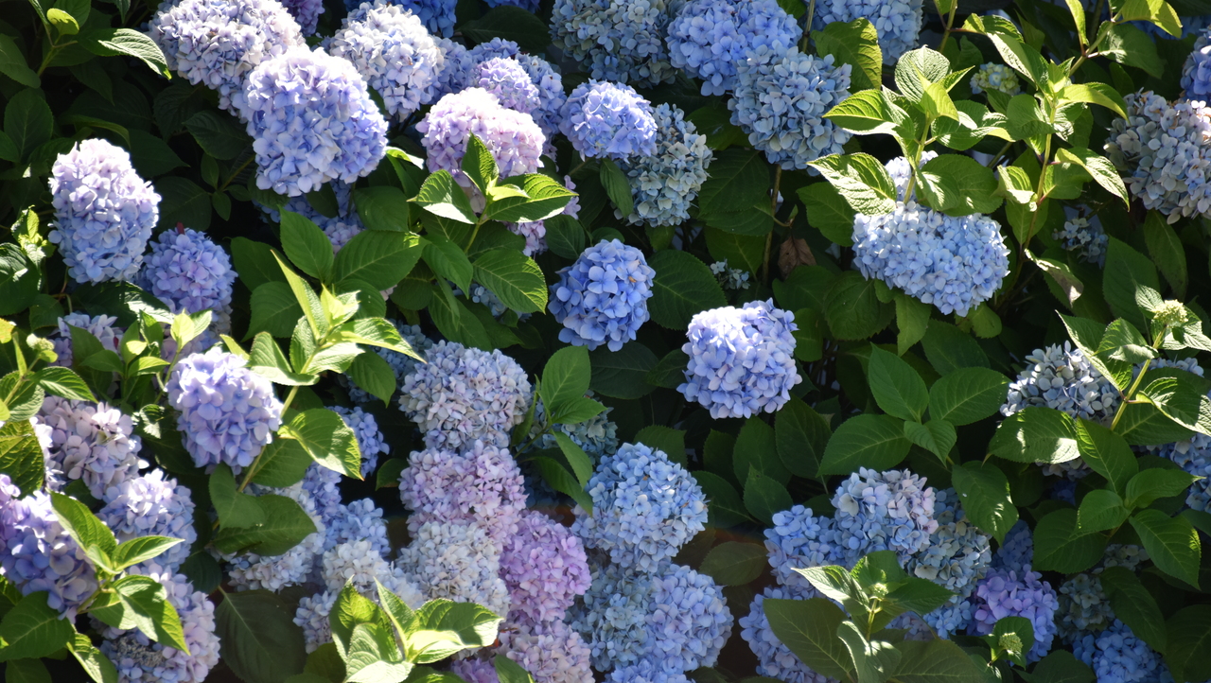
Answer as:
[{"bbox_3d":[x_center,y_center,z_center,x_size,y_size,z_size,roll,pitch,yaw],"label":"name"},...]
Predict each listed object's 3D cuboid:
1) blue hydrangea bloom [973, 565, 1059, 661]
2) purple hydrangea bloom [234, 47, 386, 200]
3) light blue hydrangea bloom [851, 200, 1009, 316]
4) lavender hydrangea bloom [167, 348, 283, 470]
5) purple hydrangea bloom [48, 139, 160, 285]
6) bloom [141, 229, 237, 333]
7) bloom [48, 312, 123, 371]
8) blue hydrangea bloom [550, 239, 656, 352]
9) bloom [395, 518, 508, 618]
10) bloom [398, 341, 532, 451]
[{"bbox_3d":[0.514,0.343,12.650,0.112,0.117,0.117,0,10,0],"label":"blue hydrangea bloom"},{"bbox_3d":[-0.345,-0.259,11.900,0.176,0.174,0.171,0,6,0],"label":"purple hydrangea bloom"},{"bbox_3d":[0.419,-0.110,13.000,0.203,0.157,0.165,0,7,0],"label":"light blue hydrangea bloom"},{"bbox_3d":[-0.480,0.086,12.750,0.147,0.155,0.150,0,7,0],"label":"lavender hydrangea bloom"},{"bbox_3d":[-0.631,-0.164,12.700,0.141,0.181,0.141,0,10,0],"label":"purple hydrangea bloom"},{"bbox_3d":[-0.532,-0.075,12.850,0.125,0.133,0.125,0,10,0],"label":"bloom"},{"bbox_3d":[-0.612,0.011,11.950,0.112,0.103,0.109,0,6,0],"label":"bloom"},{"bbox_3d":[-0.004,-0.058,12.850,0.135,0.142,0.135,0,10,0],"label":"blue hydrangea bloom"},{"bbox_3d":[-0.194,0.292,12.900,0.148,0.131,0.150,0,7,0],"label":"bloom"},{"bbox_3d":[-0.166,0.066,12.000,0.158,0.135,0.153,0,6,0],"label":"bloom"}]

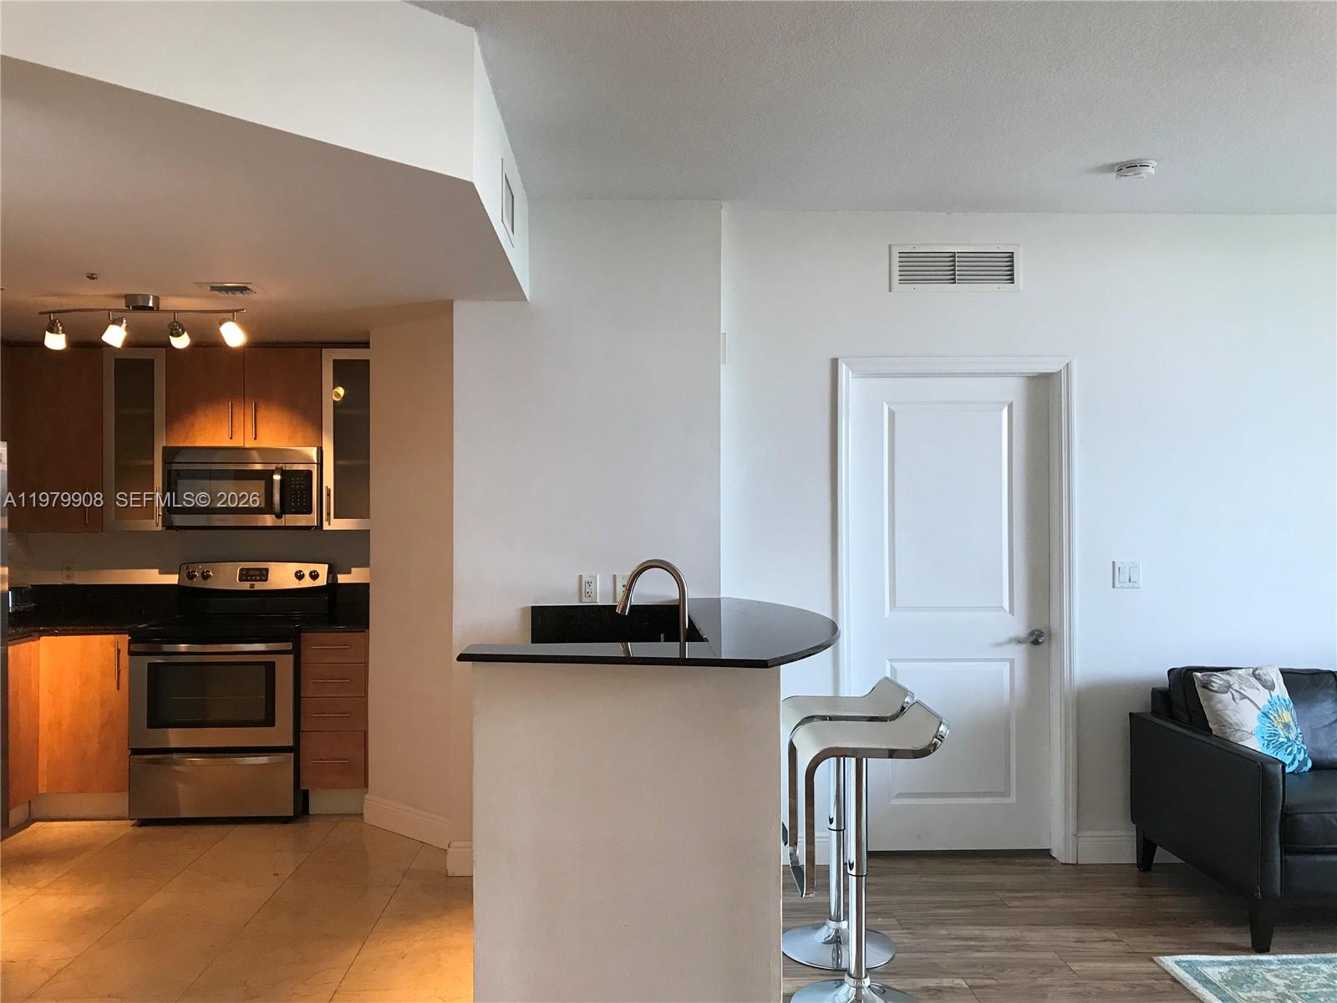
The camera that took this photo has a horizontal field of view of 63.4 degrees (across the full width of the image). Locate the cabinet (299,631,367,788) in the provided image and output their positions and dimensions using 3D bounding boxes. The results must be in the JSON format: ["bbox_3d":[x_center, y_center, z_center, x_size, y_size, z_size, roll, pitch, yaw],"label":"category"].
[{"bbox_3d":[-1.611,0.997,5.430,0.305,0.748,0.590,0,0,-2],"label":"cabinet"}]

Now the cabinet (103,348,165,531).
[{"bbox_3d":[-2.659,-0.307,5.535,0.307,0.909,0.330,0,0,-2],"label":"cabinet"}]

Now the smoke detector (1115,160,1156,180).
[{"bbox_3d":[1.690,-1.191,3.910,0.145,0.045,0.145,0,-1,-3],"label":"smoke detector"}]

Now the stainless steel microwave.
[{"bbox_3d":[-2.097,-0.064,5.465,0.758,0.405,0.395,0,0,-2],"label":"stainless steel microwave"}]

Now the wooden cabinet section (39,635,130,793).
[{"bbox_3d":[-2.759,1.006,5.400,0.440,0.750,0.570,0,0,-3],"label":"wooden cabinet section"}]

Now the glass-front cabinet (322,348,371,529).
[{"bbox_3d":[-1.577,-0.306,5.551,0.300,0.900,0.330,0,-1,-3],"label":"glass-front cabinet"}]

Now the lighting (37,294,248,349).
[{"bbox_3d":[-2.100,-0.714,4.330,0.840,0.200,0.180,0,-1,1],"label":"lighting"}]

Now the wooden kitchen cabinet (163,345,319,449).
[{"bbox_3d":[-2.121,-0.516,5.558,0.765,0.503,0.330,0,0,-2],"label":"wooden kitchen cabinet"}]

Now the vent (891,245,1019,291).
[{"bbox_3d":[1.187,-0.966,4.478,0.543,0.194,0.025,0,0,-2],"label":"vent"}]

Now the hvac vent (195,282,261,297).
[{"bbox_3d":[-1.670,-0.811,4.185,0.220,0.015,0.270,0,-1,-3],"label":"hvac vent"}]

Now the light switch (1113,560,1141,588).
[{"bbox_3d":[1.918,0.306,4.516,0.116,0.115,0.012,0,-1,-3],"label":"light switch"}]

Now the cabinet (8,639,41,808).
[{"bbox_3d":[-3.243,1.009,4.900,0.585,0.725,0.340,0,0,-2],"label":"cabinet"}]

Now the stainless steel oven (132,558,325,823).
[{"bbox_3d":[-2.141,0.901,5.367,0.759,1.186,0.715,0,0,-2],"label":"stainless steel oven"}]

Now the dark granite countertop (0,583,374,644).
[{"bbox_3d":[-2.500,0.532,5.300,2.140,0.200,0.800,0,-1,-3],"label":"dark granite countertop"}]

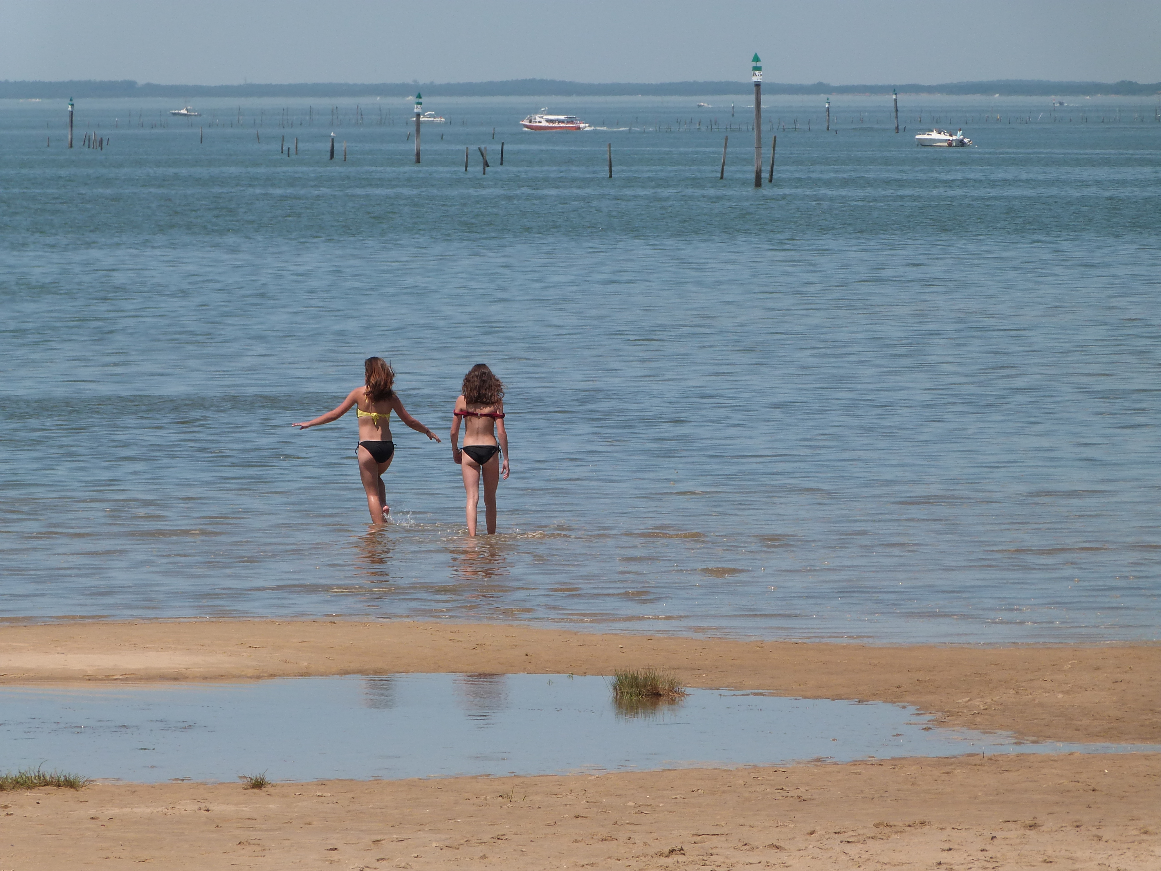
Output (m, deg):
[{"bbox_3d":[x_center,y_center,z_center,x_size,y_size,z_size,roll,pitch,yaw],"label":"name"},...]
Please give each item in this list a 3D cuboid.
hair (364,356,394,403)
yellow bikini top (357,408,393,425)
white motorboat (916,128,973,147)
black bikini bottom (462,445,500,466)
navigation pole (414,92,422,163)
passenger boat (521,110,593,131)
[{"bbox_3d":[-1.749,-0.486,109.800,0.265,0.410,0.250,-1,2,-22],"label":"hair"},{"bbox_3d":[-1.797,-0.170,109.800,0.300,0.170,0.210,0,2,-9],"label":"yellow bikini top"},{"bbox_3d":[35.917,-29.534,1250.000,5.800,1.850,2.200,1,2,21],"label":"white motorboat"},{"bbox_3d":[-0.845,0.169,107.000,0.315,0.185,0.200,0,2,0],"label":"black bikini bottom"},{"bbox_3d":[-10.457,-19.750,810.000,0.450,4.600,0.450,0,2,0],"label":"navigation pole"},{"bbox_3d":[-4.531,-56.155,2250.000,12.300,3.900,3.600,0,2,12],"label":"passenger boat"}]

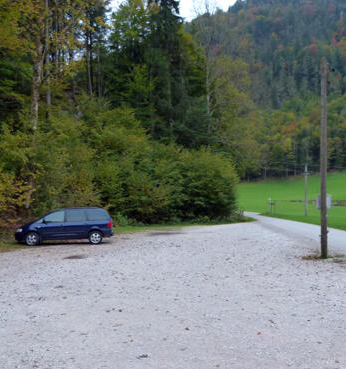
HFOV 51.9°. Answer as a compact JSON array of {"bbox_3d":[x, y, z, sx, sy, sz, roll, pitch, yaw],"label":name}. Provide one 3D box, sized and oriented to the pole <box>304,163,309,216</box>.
[{"bbox_3d":[16.782,0.701,44.615,0.260,6.620,0.260,0,-2,0],"label":"pole"}]

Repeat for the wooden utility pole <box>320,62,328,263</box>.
[{"bbox_3d":[5.334,-0.972,12.522,0.220,7.100,0.220,0,-2,0],"label":"wooden utility pole"}]

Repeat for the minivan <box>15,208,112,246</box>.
[{"bbox_3d":[-5.290,2.020,17.620,4.630,1.750,1.840,0,-2,-12],"label":"minivan"}]

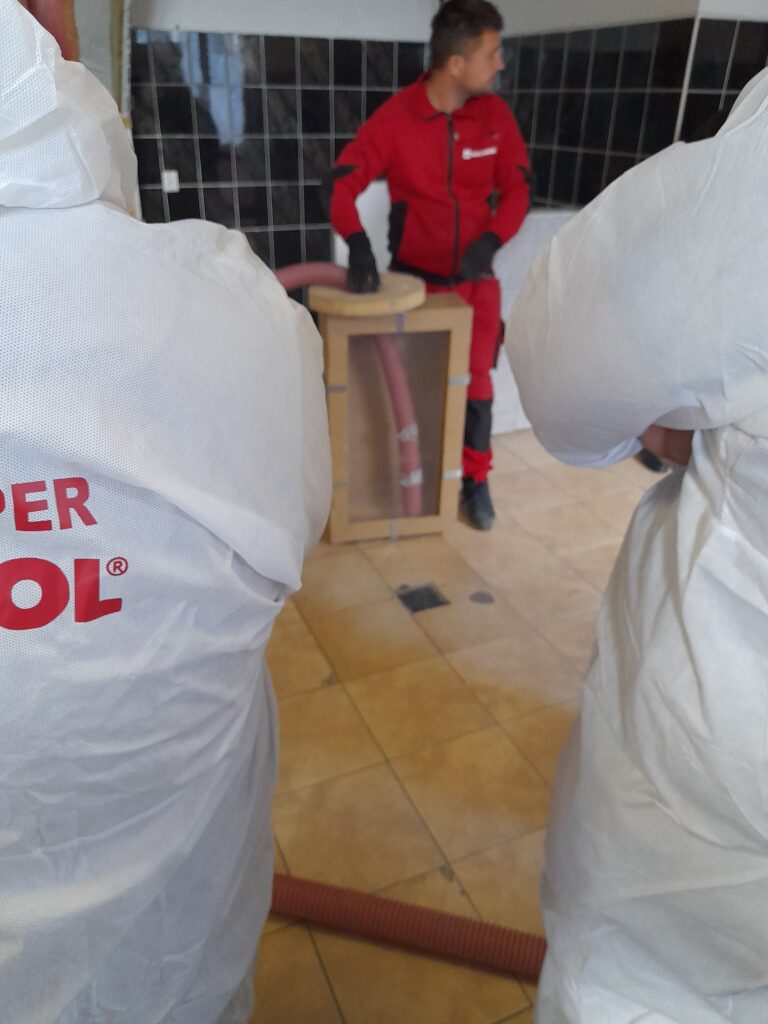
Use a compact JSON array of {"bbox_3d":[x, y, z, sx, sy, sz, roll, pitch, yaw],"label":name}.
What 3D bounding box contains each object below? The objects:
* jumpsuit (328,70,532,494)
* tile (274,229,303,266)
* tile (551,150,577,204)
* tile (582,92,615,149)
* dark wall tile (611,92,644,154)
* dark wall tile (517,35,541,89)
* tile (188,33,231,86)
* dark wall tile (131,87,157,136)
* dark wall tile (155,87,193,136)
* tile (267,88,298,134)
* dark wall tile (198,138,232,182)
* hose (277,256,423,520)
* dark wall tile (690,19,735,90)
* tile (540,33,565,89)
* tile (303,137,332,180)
[{"bbox_3d":[0.150,-0.784,2.800,0.720,1.520,0.420,0,29,-3],"label":"jumpsuit"},{"bbox_3d":[-0.599,-1.640,4.625,0.198,0.248,0.010,-11,31,-21],"label":"tile"},{"bbox_3d":[0.923,-1.706,3.766,0.010,0.250,0.200,-12,32,-22],"label":"tile"},{"bbox_3d":[0.989,-1.795,3.403,0.010,0.250,0.200,-11,31,-21],"label":"tile"},{"bbox_3d":[1.071,-1.705,3.243,0.010,0.250,0.200,-11,31,-21],"label":"dark wall tile"},{"bbox_3d":[0.746,-2.280,3.767,0.010,0.242,0.200,-11,31,-21],"label":"dark wall tile"},{"bbox_3d":[-0.951,-2.450,3.990,0.198,0.248,0.010,-11,31,-21],"label":"tile"},{"bbox_3d":[-1.332,-2.165,3.985,0.200,0.250,0.010,-11,31,-21],"label":"dark wall tile"},{"bbox_3d":[-1.137,-2.186,4.031,0.200,0.250,0.010,-11,31,-21],"label":"dark wall tile"},{"bbox_3d":[-0.589,-2.313,4.280,0.200,0.250,0.010,-11,31,-21],"label":"tile"},{"bbox_3d":[-0.960,-2.008,4.234,0.198,0.248,0.010,-11,31,-21],"label":"dark wall tile"},{"bbox_3d":[-0.133,-0.429,2.815,0.600,1.005,0.260,-5,30,-11],"label":"hose"},{"bbox_3d":[1.331,-1.851,3.003,0.198,0.248,0.010,-11,31,-21],"label":"dark wall tile"},{"bbox_3d":[0.846,-2.240,3.681,0.010,0.250,0.200,-12,32,-22],"label":"tile"},{"bbox_3d":[-0.407,-2.128,4.476,0.200,0.250,0.010,-11,31,-21],"label":"tile"}]

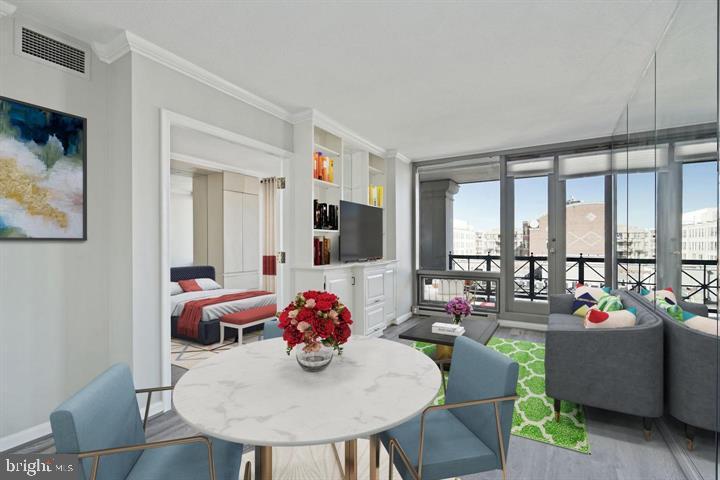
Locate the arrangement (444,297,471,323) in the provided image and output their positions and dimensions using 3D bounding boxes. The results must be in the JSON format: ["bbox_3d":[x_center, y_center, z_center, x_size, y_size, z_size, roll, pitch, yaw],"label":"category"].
[{"bbox_3d":[1.040,0.745,3.380,0.280,0.290,0.280,0,0,30],"label":"arrangement"}]

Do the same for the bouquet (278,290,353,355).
[{"bbox_3d":[-0.196,0.359,1.410,0.310,0.260,0.310,0,0,0],"label":"bouquet"}]

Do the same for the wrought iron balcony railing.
[{"bbox_3d":[3.699,0.713,5.946,4.099,0.895,0.080,0,0,30],"label":"wrought iron balcony railing"}]

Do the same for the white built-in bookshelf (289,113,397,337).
[{"bbox_3d":[-0.057,-0.025,4.131,0.570,2.570,1.765,0,0,30],"label":"white built-in bookshelf"}]

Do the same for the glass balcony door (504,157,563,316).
[{"bbox_3d":[2.383,-0.050,4.480,0.670,2.180,0.060,0,0,30],"label":"glass balcony door"}]

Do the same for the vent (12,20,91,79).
[{"bbox_3d":[-2.011,-1.238,2.117,0.030,0.245,0.376,0,0,30],"label":"vent"}]

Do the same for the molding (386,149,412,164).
[{"bbox_3d":[0.654,-1.268,5.039,0.200,0.105,0.640,0,0,30],"label":"molding"}]

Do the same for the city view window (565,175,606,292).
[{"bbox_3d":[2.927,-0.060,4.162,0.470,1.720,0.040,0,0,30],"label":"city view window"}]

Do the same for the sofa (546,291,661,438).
[{"bbox_3d":[2.008,0.885,2.805,0.655,0.750,1.790,0,0,30],"label":"sofa"}]

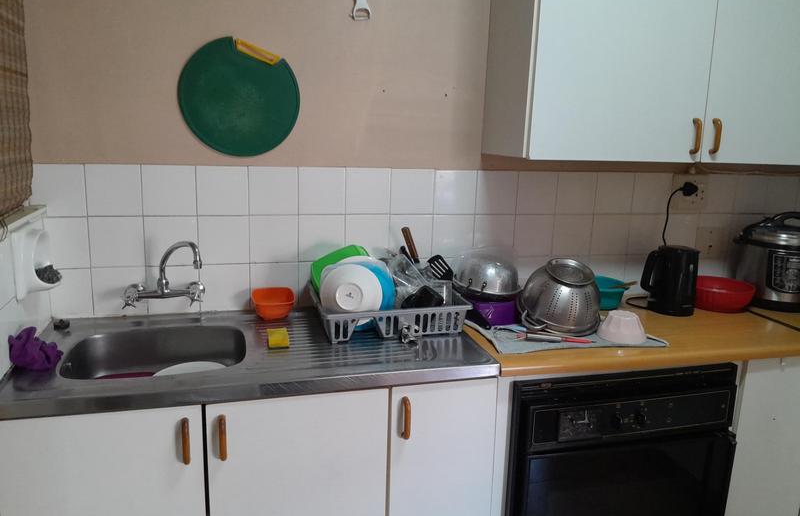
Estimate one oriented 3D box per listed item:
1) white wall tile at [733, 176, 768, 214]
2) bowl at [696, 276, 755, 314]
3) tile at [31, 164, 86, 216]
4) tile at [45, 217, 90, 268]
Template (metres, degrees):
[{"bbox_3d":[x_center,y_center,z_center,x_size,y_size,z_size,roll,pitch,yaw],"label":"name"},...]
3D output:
[{"bbox_3d":[1.350,-0.244,2.309,0.149,0.148,0.008,-1,11,-15],"label":"white wall tile"},{"bbox_3d":[1.122,0.132,2.142,0.245,0.080,0.245,2,11,0],"label":"bowl"},{"bbox_3d":[-0.984,-0.193,1.742,0.150,0.150,0.010,-1,10,-14],"label":"tile"},{"bbox_3d":[-0.973,-0.044,1.771,0.117,0.150,0.010,-1,10,-14],"label":"tile"}]

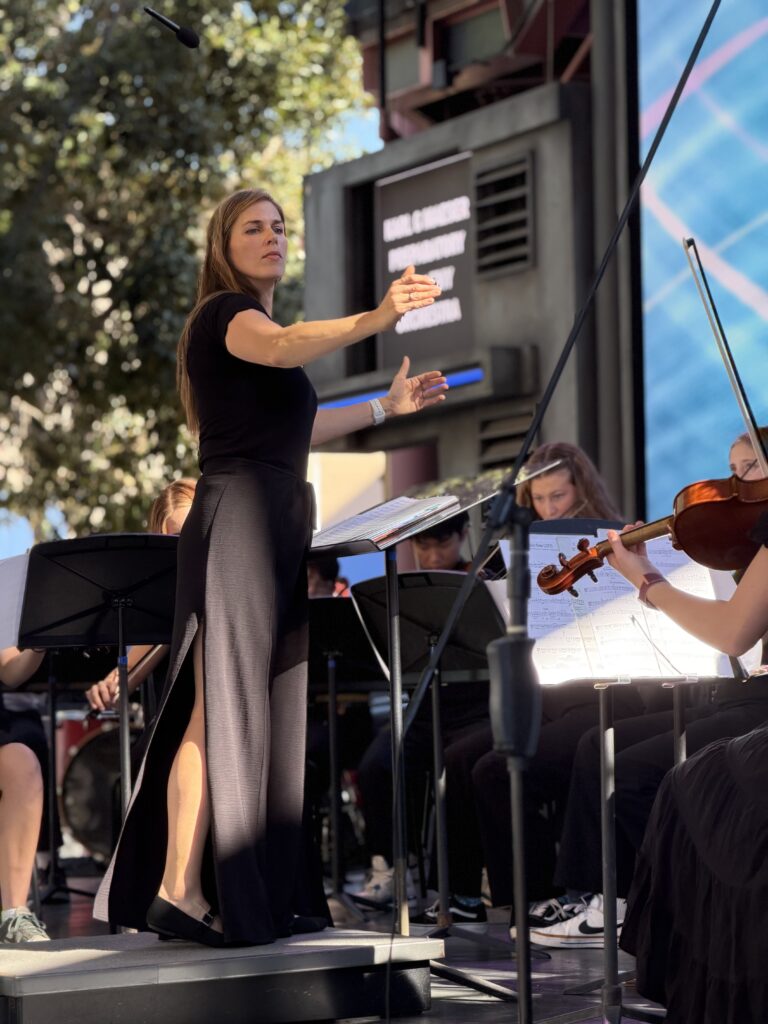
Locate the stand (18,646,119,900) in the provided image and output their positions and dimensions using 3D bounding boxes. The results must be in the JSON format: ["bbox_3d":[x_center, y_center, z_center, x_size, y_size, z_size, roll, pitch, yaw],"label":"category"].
[{"bbox_3d":[-1.143,0.808,10.200,0.510,1.000,0.450,-1,-3,-6],"label":"stand"}]

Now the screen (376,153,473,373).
[{"bbox_3d":[0.210,-1.255,15.000,0.100,0.968,0.915,1,-4,-29],"label":"screen"}]

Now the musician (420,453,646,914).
[{"bbox_3d":[0.360,0.504,8.350,0.520,1.340,0.750,-4,-4,40],"label":"musician"}]

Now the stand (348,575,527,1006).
[{"bbox_3d":[0.145,0.648,7.600,0.510,0.980,0.470,-4,-4,40],"label":"stand"}]

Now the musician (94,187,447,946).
[{"bbox_3d":[-0.247,0.119,6.450,0.740,1.630,0.500,-2,-3,12],"label":"musician"}]

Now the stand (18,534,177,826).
[{"bbox_3d":[-0.676,0.618,7.650,0.510,1.080,0.460,0,-3,-18],"label":"stand"}]

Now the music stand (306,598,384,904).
[{"bbox_3d":[-0.152,0.747,9.100,0.510,0.960,0.450,-2,-3,12],"label":"music stand"}]

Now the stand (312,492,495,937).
[{"bbox_3d":[0.031,0.523,6.750,0.480,1.140,0.510,0,-4,-27],"label":"stand"}]

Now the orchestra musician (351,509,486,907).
[{"bbox_3d":[0.100,0.615,9.250,0.500,1.230,0.750,-3,-4,30],"label":"orchestra musician"}]

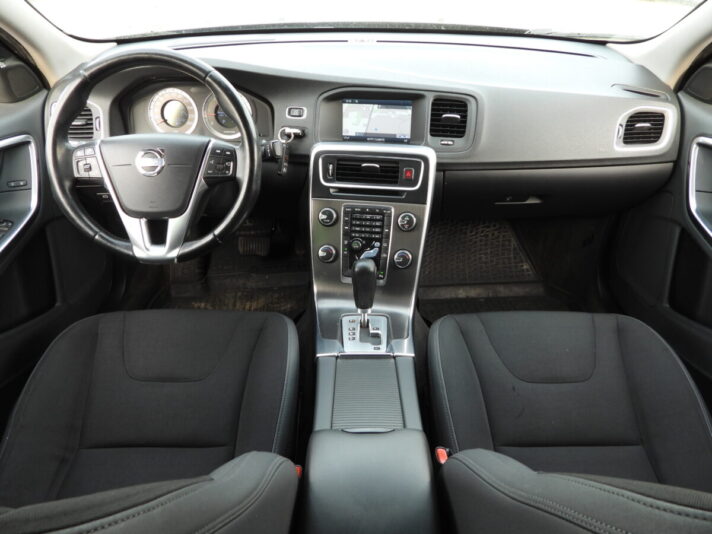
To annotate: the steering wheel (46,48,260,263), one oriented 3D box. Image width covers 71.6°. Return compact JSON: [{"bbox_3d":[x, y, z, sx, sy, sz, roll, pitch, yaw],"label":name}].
[{"bbox_3d":[-0.361,-0.195,0.905,0.378,0.378,0.095,-1,9,-2],"label":"steering wheel"}]

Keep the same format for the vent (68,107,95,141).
[{"bbox_3d":[-0.622,-0.323,1.107,0.080,0.080,0.040,0,22,0],"label":"vent"}]

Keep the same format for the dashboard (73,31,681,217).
[{"bbox_3d":[0.020,-0.378,1.291,1.420,0.380,0.540,0,29,0],"label":"dashboard"}]

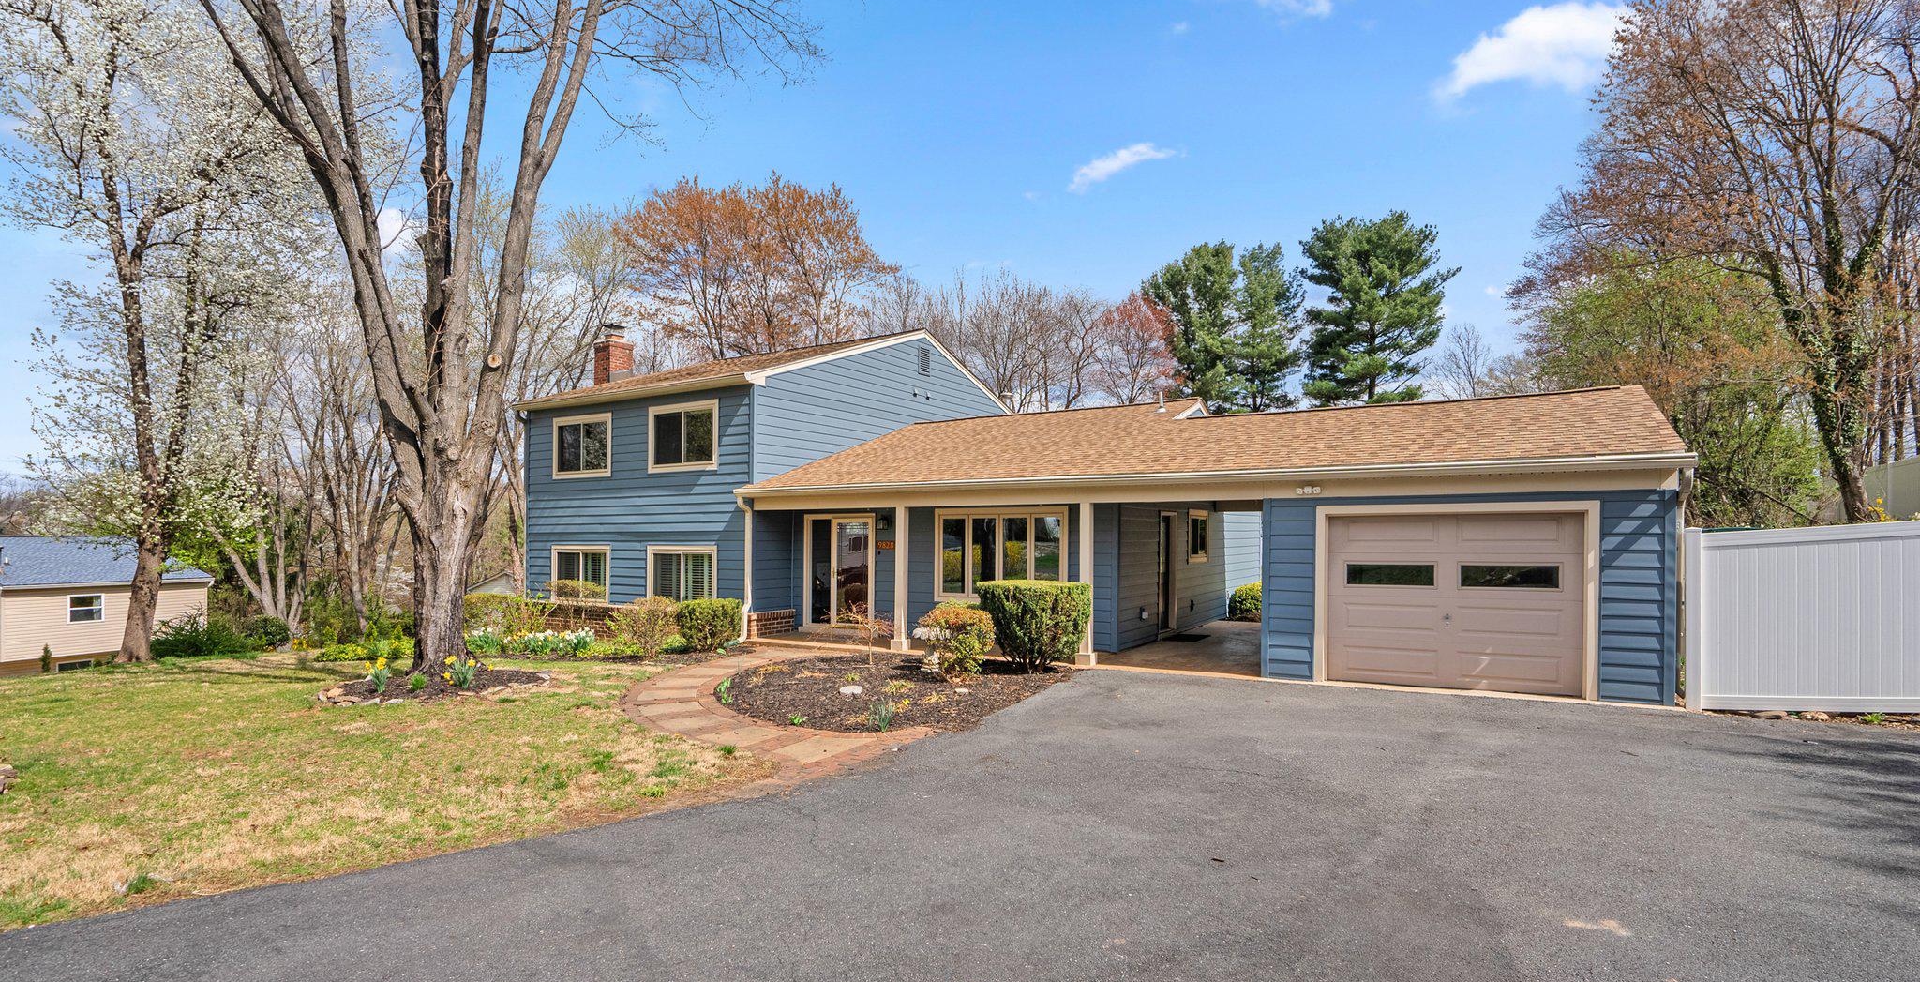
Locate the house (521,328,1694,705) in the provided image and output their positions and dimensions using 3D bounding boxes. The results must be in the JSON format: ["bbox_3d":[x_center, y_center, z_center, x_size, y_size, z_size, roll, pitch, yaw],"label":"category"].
[{"bbox_3d":[1.745,-0.558,19.117,20.700,7.200,12.000,-2,-3,31],"label":"house"}]

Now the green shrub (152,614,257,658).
[{"bbox_3d":[-16.105,3.119,18.200,2.100,0.950,1.500,-2,-3,31],"label":"green shrub"}]

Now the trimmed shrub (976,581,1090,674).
[{"bbox_3d":[1.012,1.909,12.000,1.500,1.300,1.250,-2,-3,31],"label":"trimmed shrub"}]

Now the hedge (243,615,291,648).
[{"bbox_3d":[-17.313,3.500,21.300,1.250,0.850,1.200,-2,-3,31],"label":"hedge"}]

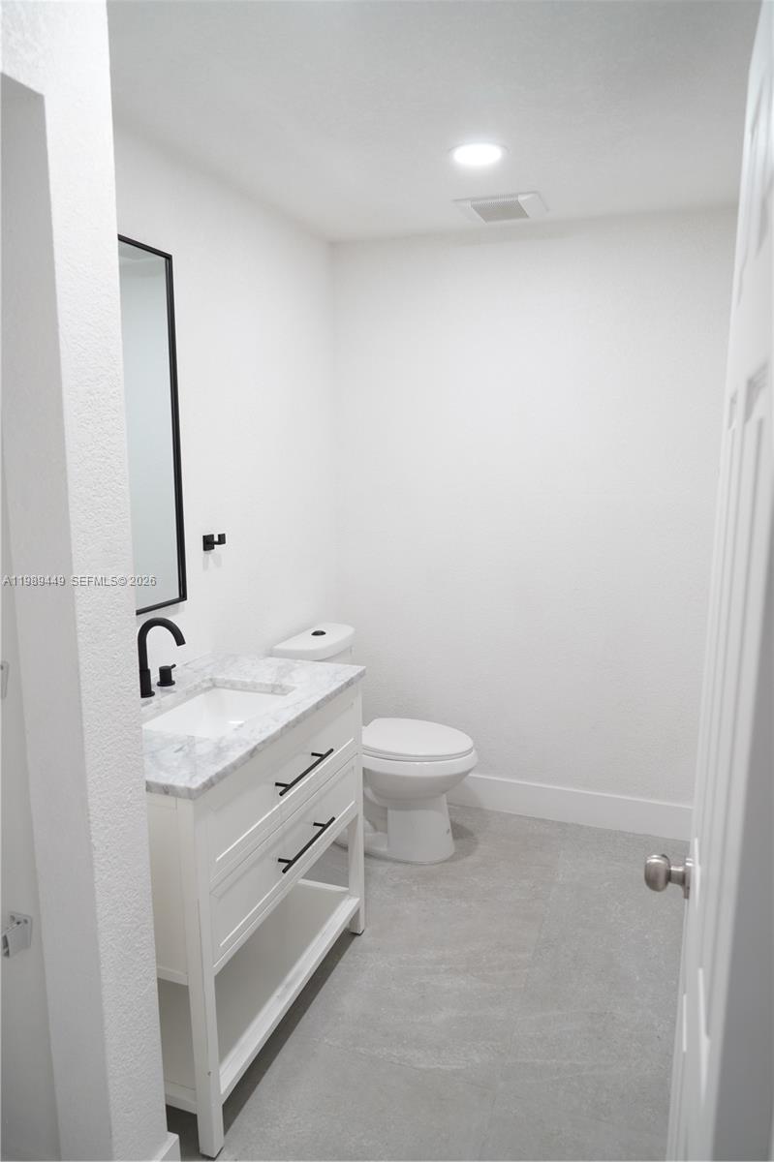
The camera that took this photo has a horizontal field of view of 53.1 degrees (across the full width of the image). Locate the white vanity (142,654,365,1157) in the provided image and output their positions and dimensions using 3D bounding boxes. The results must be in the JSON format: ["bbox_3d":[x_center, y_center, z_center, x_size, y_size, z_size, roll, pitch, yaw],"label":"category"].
[{"bbox_3d":[-0.480,0.776,2.160,0.546,0.909,0.920,3,11,20],"label":"white vanity"}]

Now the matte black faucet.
[{"bbox_3d":[-0.620,0.210,2.113,0.169,0.225,0.260,3,11,20],"label":"matte black faucet"}]

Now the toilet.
[{"bbox_3d":[0.001,0.651,3.110,0.752,0.820,0.420,3,11,20],"label":"toilet"}]

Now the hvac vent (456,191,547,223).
[{"bbox_3d":[0.409,-1.314,2.746,0.292,0.026,0.245,3,11,20],"label":"hvac vent"}]

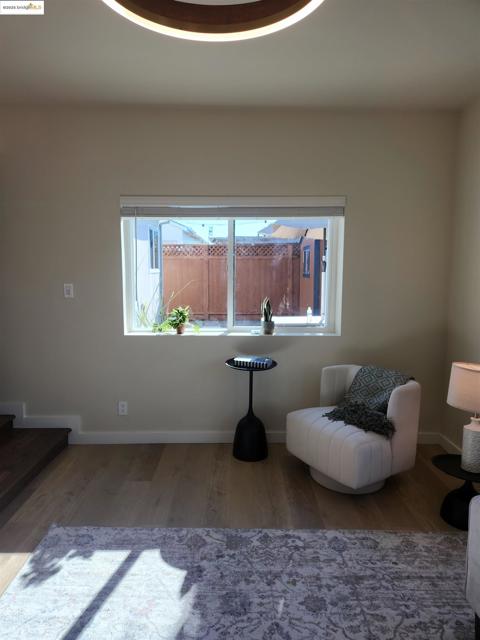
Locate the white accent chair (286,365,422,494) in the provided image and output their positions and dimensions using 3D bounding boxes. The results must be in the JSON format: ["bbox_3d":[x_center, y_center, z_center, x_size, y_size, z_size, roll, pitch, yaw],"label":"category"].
[{"bbox_3d":[0.775,0.726,2.857,0.680,0.673,0.696,-3,7,-30],"label":"white accent chair"}]

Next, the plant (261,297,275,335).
[{"bbox_3d":[0.225,-0.035,3.424,0.111,0.301,0.111,0,6,0],"label":"plant"}]

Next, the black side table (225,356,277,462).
[{"bbox_3d":[0.087,0.668,3.201,0.387,0.716,0.387,0,6,0],"label":"black side table"}]

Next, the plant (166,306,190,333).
[{"bbox_3d":[-0.494,0.002,3.428,0.190,0.221,0.181,0,6,0],"label":"plant"}]

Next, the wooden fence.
[{"bbox_3d":[-0.190,-0.952,10.759,3.545,1.941,0.120,0,6,0],"label":"wooden fence"}]

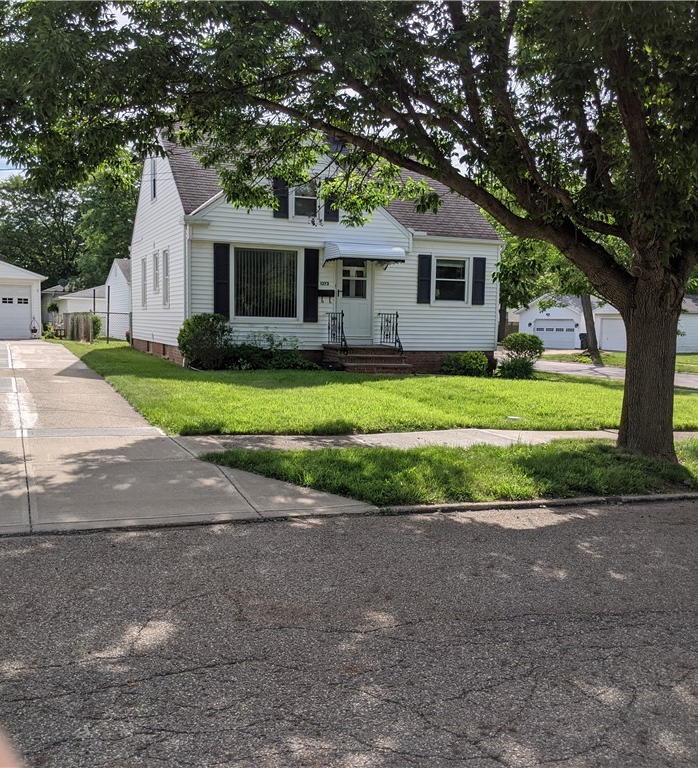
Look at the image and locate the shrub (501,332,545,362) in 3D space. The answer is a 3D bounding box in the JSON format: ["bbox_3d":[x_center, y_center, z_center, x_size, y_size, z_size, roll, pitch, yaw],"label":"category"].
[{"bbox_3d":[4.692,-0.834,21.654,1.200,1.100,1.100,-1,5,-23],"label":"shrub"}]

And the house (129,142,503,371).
[{"bbox_3d":[-1.368,-3.962,22.957,8.450,6.730,8.900,-1,5,-23],"label":"house"}]

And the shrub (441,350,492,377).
[{"bbox_3d":[3.013,-0.509,20.422,1.370,0.690,0.830,-1,5,-23],"label":"shrub"}]

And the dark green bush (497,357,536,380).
[{"bbox_3d":[4.385,-0.444,20.981,1.030,0.600,0.950,-1,5,-23],"label":"dark green bush"}]

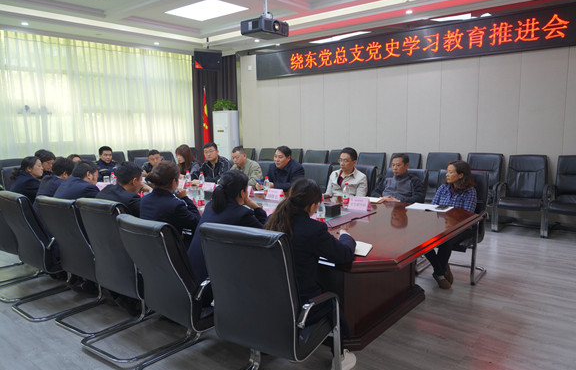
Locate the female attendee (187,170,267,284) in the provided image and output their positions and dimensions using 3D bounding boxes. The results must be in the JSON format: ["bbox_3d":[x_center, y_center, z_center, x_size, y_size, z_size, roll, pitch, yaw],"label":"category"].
[{"bbox_3d":[-0.367,0.519,2.915,0.520,1.216,0.760,5,10,39],"label":"female attendee"}]

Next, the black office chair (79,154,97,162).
[{"bbox_3d":[-3.742,-0.054,8.175,0.630,1.000,0.570,6,11,40],"label":"black office chair"}]

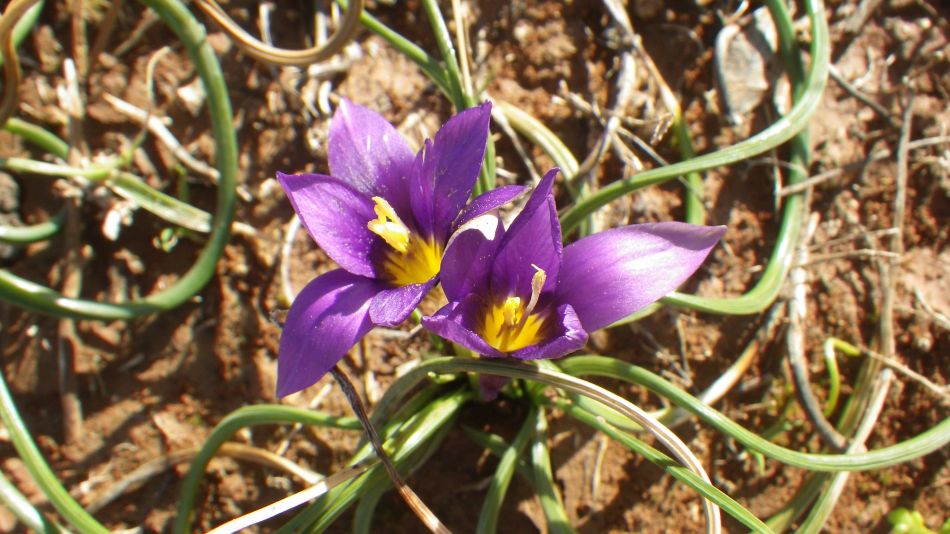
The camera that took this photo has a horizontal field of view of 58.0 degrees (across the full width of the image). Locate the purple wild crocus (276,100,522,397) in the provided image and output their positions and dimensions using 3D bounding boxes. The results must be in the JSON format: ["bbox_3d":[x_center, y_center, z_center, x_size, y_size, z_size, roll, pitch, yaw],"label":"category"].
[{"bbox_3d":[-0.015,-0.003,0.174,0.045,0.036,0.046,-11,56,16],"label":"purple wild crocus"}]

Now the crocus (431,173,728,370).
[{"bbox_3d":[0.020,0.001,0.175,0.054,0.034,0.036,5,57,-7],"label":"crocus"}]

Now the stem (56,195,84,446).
[{"bbox_3d":[-0.096,0.010,0.205,0.005,0.005,0.070,-12,58,-7],"label":"stem"}]

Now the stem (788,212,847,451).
[{"bbox_3d":[0.080,0.013,0.203,0.011,0.005,0.064,5,57,3],"label":"stem"}]

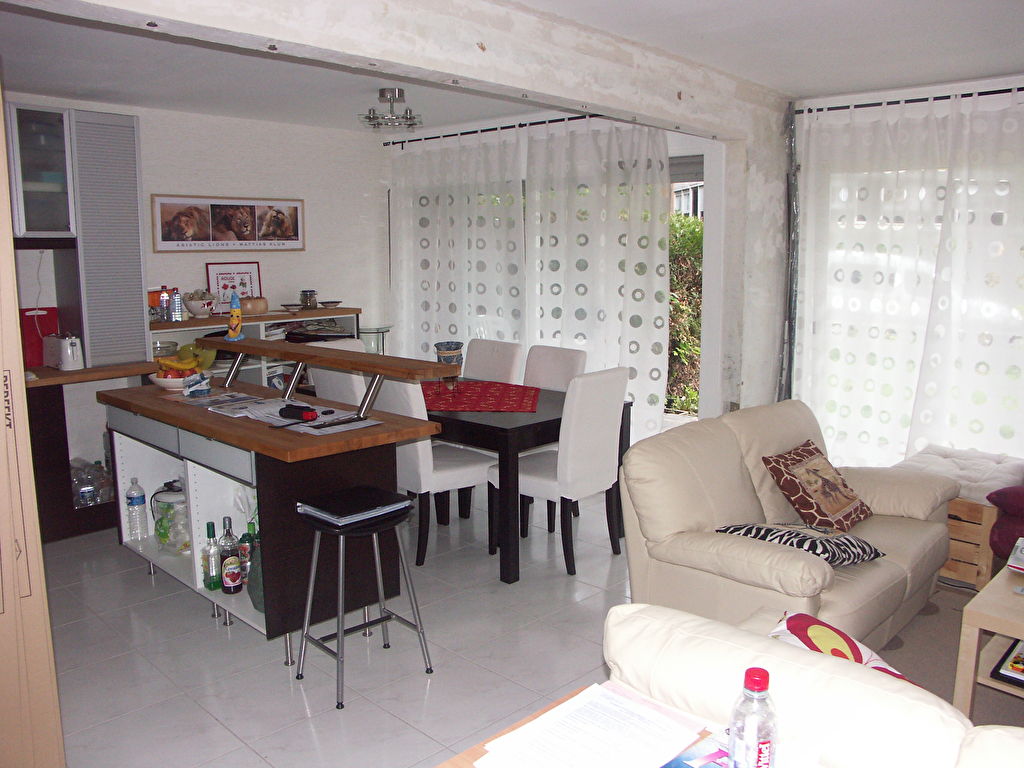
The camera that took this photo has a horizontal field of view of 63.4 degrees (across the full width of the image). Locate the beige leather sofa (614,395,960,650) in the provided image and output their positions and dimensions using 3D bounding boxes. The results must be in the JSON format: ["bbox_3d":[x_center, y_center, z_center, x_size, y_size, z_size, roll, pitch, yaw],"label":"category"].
[{"bbox_3d":[1.123,0.590,3.136,0.830,0.865,1.480,8,12,44],"label":"beige leather sofa"}]

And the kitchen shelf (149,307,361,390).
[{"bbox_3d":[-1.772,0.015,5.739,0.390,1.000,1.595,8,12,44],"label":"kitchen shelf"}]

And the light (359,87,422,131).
[{"bbox_3d":[-0.679,-1.546,4.694,0.360,0.215,0.330,0,9,0],"label":"light"}]

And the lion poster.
[{"bbox_3d":[-1.887,-1.080,5.618,1.085,0.362,0.030,-9,12,-44],"label":"lion poster"}]

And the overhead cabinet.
[{"bbox_3d":[-2.560,-0.828,4.788,0.385,1.490,0.795,8,12,44],"label":"overhead cabinet"}]

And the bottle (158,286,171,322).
[{"bbox_3d":[-2.147,-0.491,5.120,0.067,0.222,0.067,8,12,44],"label":"bottle"}]

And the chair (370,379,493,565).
[{"bbox_3d":[-0.410,0.379,4.367,0.570,0.970,0.500,-8,12,-40],"label":"chair"}]

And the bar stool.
[{"bbox_3d":[-0.541,0.754,3.016,0.400,0.640,0.360,-9,12,-44],"label":"bar stool"}]

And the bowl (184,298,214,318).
[{"bbox_3d":[-2.046,-0.495,5.442,0.210,0.120,0.210,0,8,0],"label":"bowl"}]

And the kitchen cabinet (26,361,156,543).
[{"bbox_3d":[-2.508,0.349,4.806,0.820,0.900,0.620,-9,12,-44],"label":"kitchen cabinet"}]

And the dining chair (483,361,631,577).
[{"bbox_3d":[0.234,0.398,4.239,0.570,0.970,0.500,8,12,41],"label":"dining chair"}]

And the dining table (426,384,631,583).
[{"bbox_3d":[-0.317,0.429,4.740,1.790,0.740,0.950,8,12,44],"label":"dining table"}]

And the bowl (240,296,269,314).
[{"bbox_3d":[-1.785,-0.539,5.709,0.205,0.120,0.205,8,12,44],"label":"bowl"}]

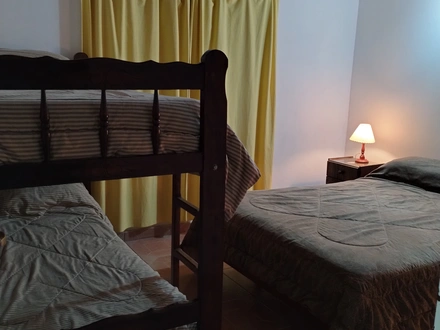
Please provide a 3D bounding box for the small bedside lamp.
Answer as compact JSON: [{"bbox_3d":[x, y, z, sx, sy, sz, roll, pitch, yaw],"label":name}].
[{"bbox_3d":[1.529,-0.231,3.800,0.254,0.410,0.254,-6,13,-31],"label":"small bedside lamp"}]

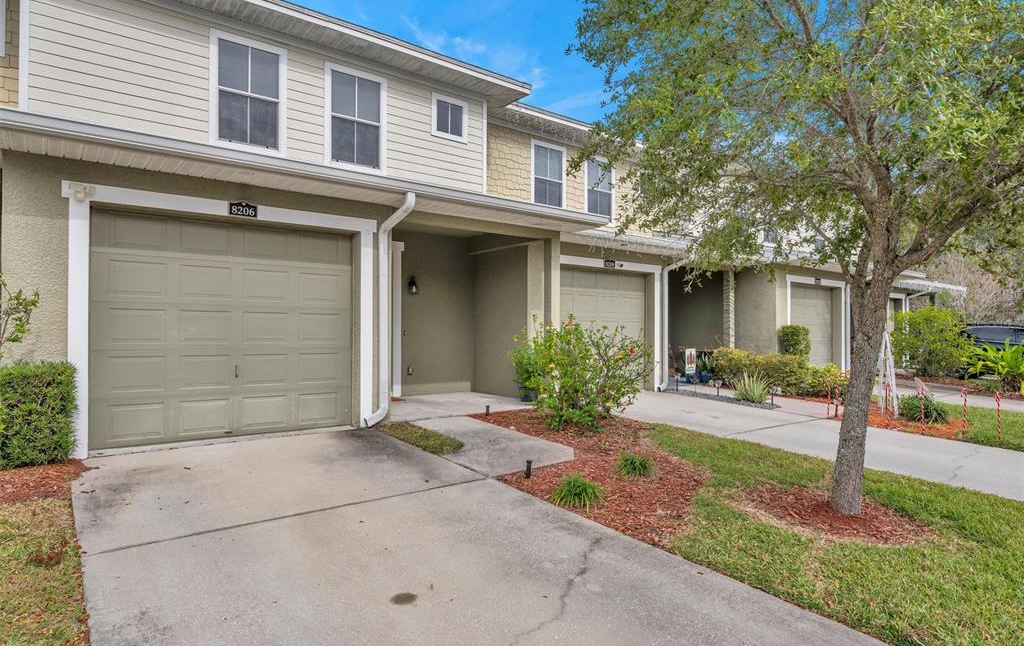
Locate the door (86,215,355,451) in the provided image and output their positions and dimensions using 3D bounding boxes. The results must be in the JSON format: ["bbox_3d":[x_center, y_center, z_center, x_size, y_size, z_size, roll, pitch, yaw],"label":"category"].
[{"bbox_3d":[-3.052,0.064,6.368,2.710,2.410,0.200,1,-1,-38],"label":"door"}]

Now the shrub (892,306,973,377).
[{"bbox_3d":[11.540,0.502,15.564,1.800,1.950,1.800,1,-1,-37],"label":"shrub"}]

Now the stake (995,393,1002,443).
[{"bbox_3d":[6.330,1.243,7.400,0.100,0.680,0.040,0,-1,41],"label":"stake"}]

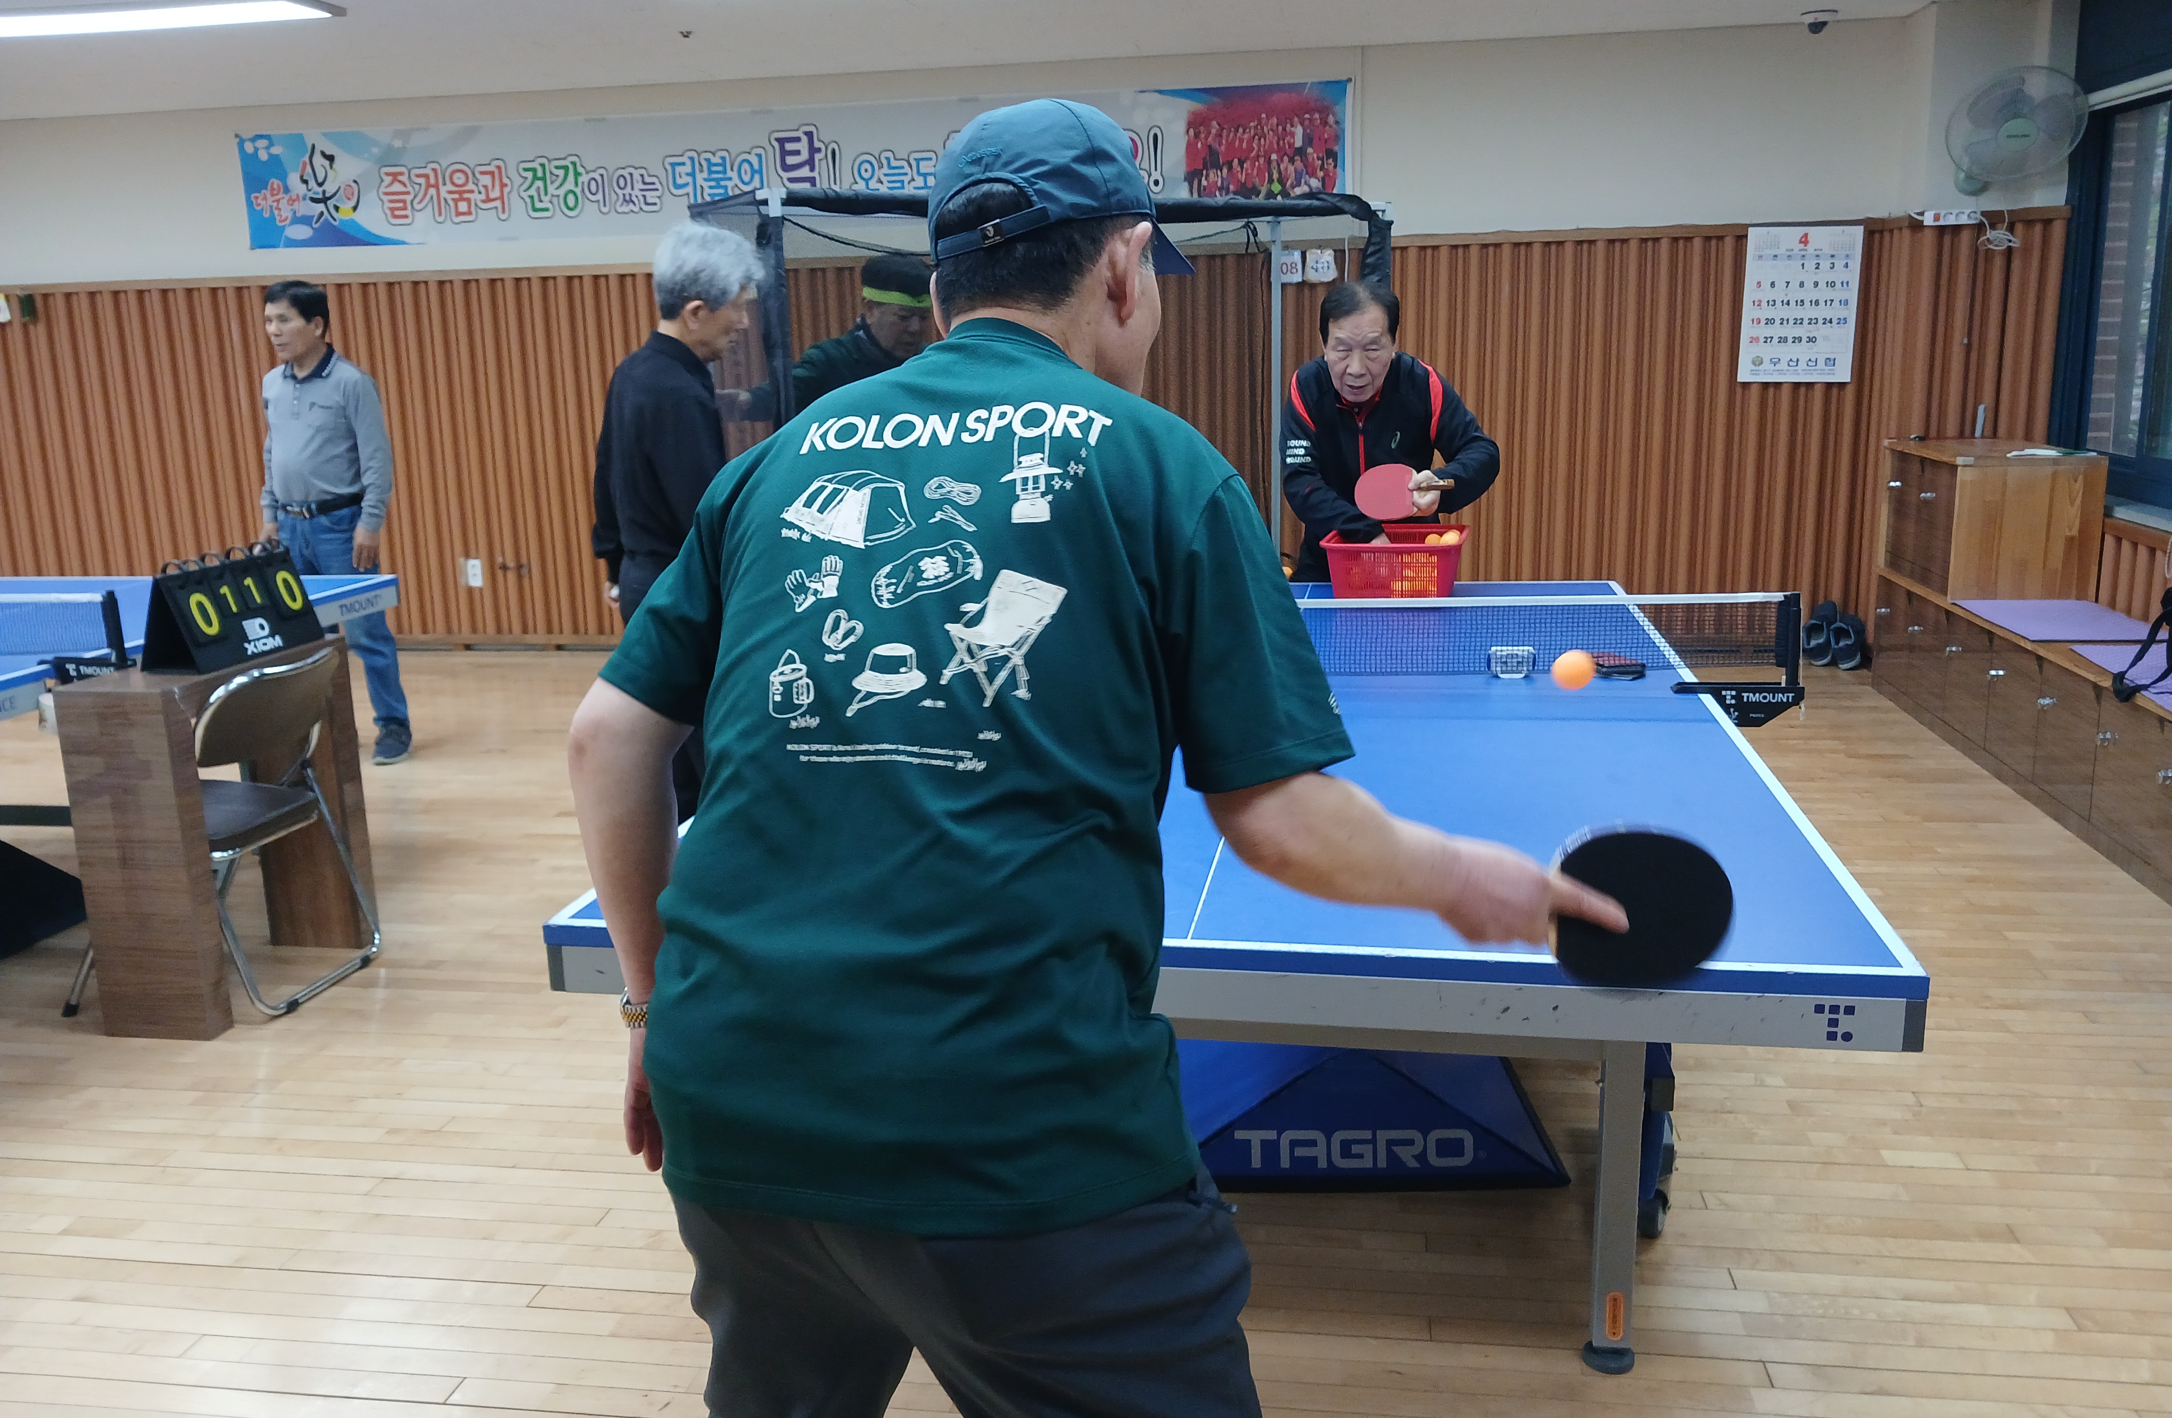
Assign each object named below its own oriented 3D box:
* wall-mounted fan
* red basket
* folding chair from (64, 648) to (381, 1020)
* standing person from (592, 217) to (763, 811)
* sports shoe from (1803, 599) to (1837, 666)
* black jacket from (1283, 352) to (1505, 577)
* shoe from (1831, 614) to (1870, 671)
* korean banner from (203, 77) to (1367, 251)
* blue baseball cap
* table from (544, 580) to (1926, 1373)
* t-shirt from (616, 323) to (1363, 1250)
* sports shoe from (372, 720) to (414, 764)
[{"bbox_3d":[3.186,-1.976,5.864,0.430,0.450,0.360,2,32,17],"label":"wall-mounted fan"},{"bbox_3d":[0.779,-0.364,4.254,0.350,0.148,0.420,1,13,14],"label":"red basket"},{"bbox_3d":[-2.002,0.261,3.902,0.490,0.755,0.470,0,13,8],"label":"folding chair"},{"bbox_3d":[-0.799,-0.172,3.601,0.360,1.667,0.480,-6,13,-20],"label":"standing person"},{"bbox_3d":[3.073,-0.334,7.062,0.105,0.110,0.285,5,55,28],"label":"sports shoe"},{"bbox_3d":[0.805,-0.651,4.507,0.580,0.640,0.460,1,23,10],"label":"black jacket"},{"bbox_3d":[3.135,-0.298,6.958,0.105,0.110,0.285,6,46,32],"label":"shoe"},{"bbox_3d":[-1.407,-2.376,7.470,5.060,0.515,0.020,0,13,9],"label":"korean banner"},{"bbox_3d":[-0.019,-0.429,1.393,0.180,0.148,0.270,-4,6,27],"label":"blue baseball cap"},{"bbox_3d":[0.367,0.290,3.251,1.650,0.850,2.740,1,13,11],"label":"table"},{"bbox_3d":[-0.069,0.046,1.498,0.600,0.730,0.380,0,1,8],"label":"t-shirt"},{"bbox_3d":[-2.500,0.115,6.127,0.105,0.110,0.275,-4,13,-8],"label":"sports shoe"}]

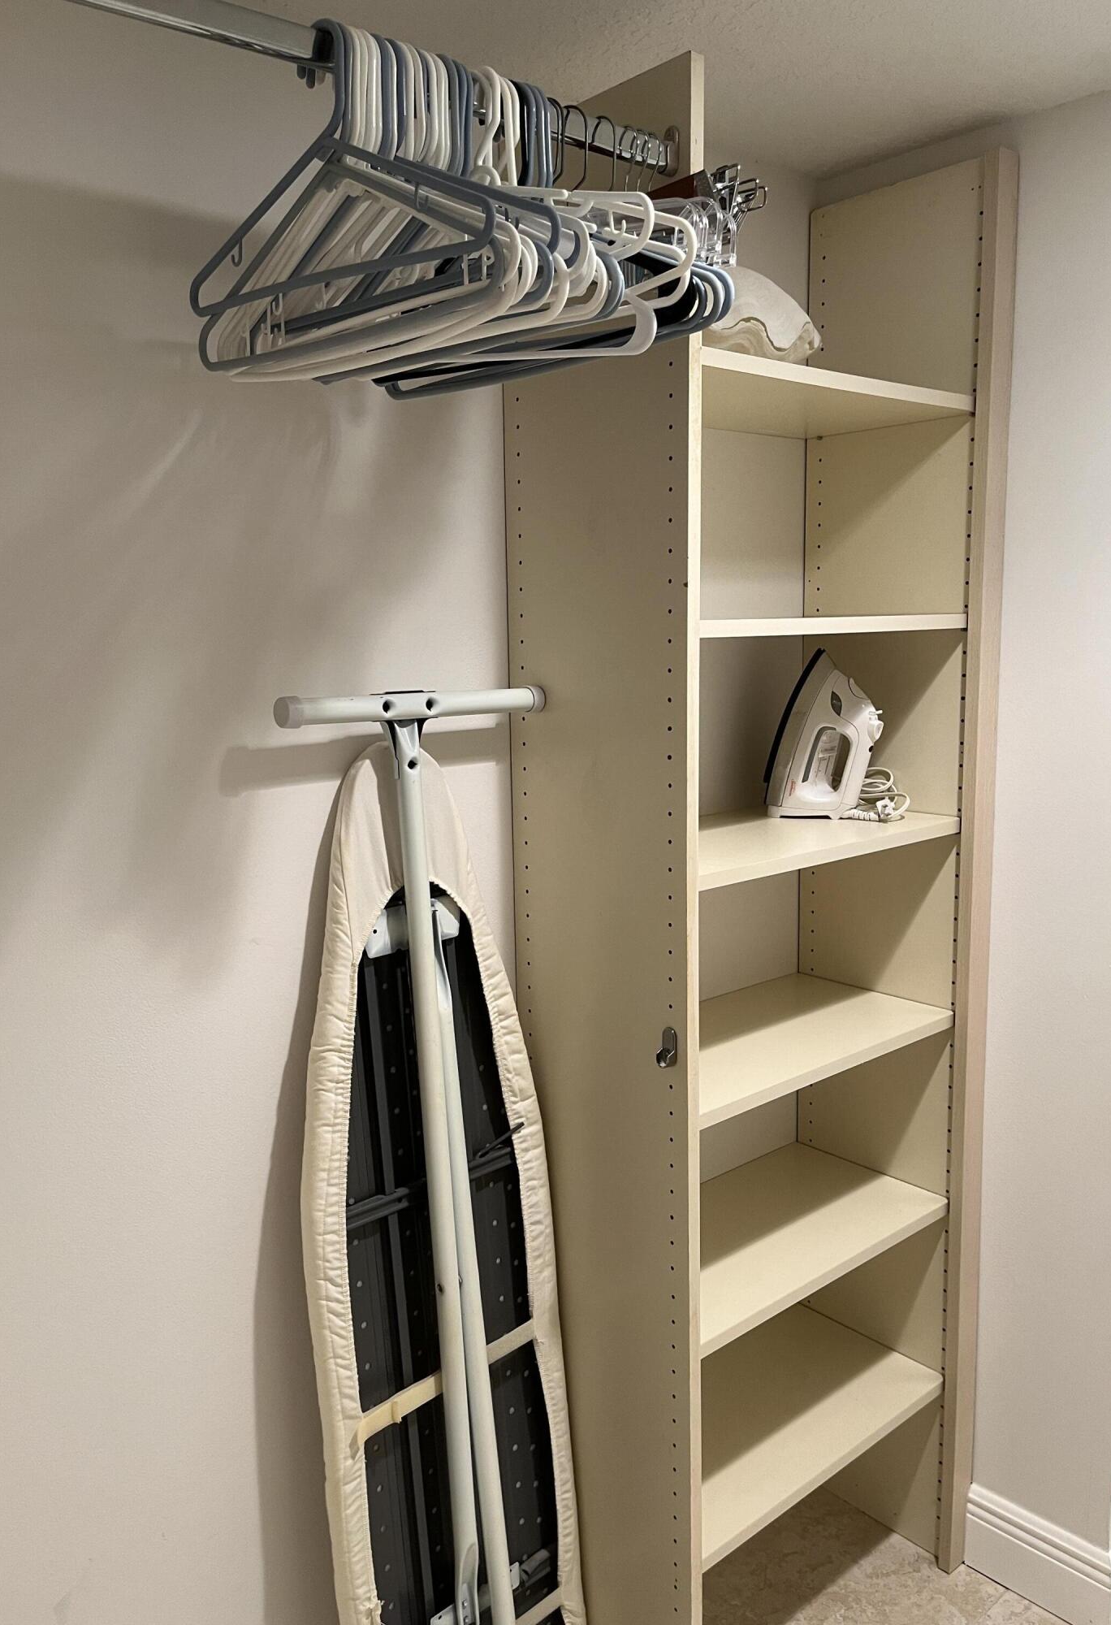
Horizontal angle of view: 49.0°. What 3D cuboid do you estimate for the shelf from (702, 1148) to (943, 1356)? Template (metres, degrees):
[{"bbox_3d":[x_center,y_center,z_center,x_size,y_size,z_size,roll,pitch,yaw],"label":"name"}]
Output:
[{"bbox_3d":[0.283,0.609,1.760,0.566,0.019,0.289,-9,12,-39],"label":"shelf"}]

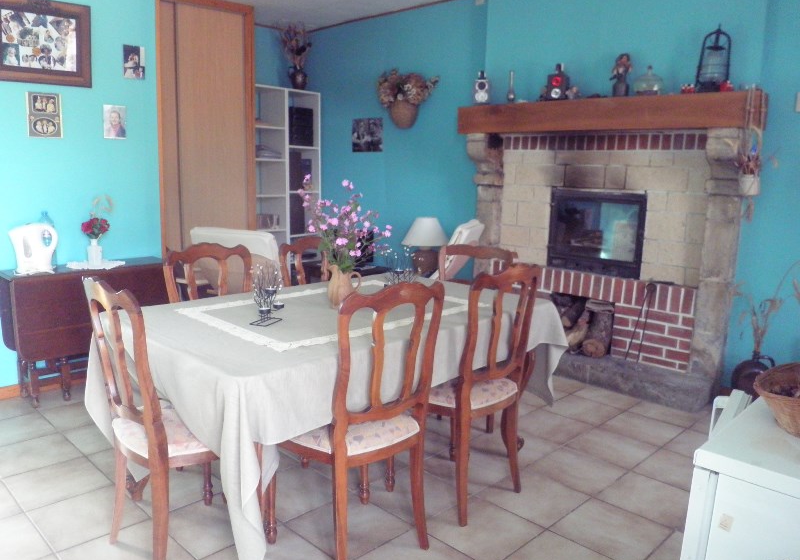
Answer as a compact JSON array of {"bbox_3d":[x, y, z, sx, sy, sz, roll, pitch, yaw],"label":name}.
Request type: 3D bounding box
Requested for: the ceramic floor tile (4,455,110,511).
[{"bbox_3d":[-1.416,0.840,2.494,0.340,0.010,0.340,-8,13,-44],"label":"ceramic floor tile"}]

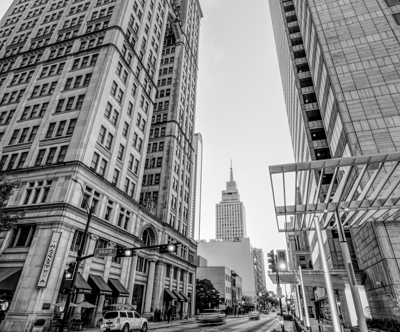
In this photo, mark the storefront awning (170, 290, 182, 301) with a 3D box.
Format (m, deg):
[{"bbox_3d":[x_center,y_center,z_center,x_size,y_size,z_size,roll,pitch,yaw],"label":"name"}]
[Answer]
[{"bbox_3d":[-3.855,23.288,44.728,1.850,1.820,1.900,-7,-30,16],"label":"storefront awning"}]

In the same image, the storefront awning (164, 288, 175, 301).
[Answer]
[{"bbox_3d":[-4.764,21.832,42.106,1.550,1.650,2.000,-7,-30,16],"label":"storefront awning"}]

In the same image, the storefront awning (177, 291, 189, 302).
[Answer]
[{"bbox_3d":[-2.973,24.829,47.231,1.550,1.600,2.000,-7,-30,16],"label":"storefront awning"}]

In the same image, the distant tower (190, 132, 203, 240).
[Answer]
[{"bbox_3d":[-22.860,54.813,335.458,44.000,240.000,44.000,-7,-30,16],"label":"distant tower"}]

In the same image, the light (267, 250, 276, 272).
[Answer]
[{"bbox_3d":[4.280,5.747,15.043,0.450,1.200,0.420,-7,-30,16],"label":"light"}]

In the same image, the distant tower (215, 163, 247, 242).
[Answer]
[{"bbox_3d":[36.711,63.211,271.898,31.000,165.000,26.000,-7,-30,16],"label":"distant tower"}]

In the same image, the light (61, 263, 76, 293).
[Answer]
[{"bbox_3d":[-9.971,8.233,19.346,0.520,1.300,0.400,-7,-30,16],"label":"light"}]

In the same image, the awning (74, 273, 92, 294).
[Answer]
[{"bbox_3d":[-11.291,10.925,23.459,1.900,1.850,1.950,-7,-30,16],"label":"awning"}]

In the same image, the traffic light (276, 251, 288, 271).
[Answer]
[{"bbox_3d":[5.212,5.976,15.780,0.600,1.260,0.350,-7,-30,16],"label":"traffic light"}]

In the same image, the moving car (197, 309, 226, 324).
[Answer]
[{"bbox_3d":[1.997,21.542,35.682,1.850,1.600,4.600,-7,-30,16],"label":"moving car"}]

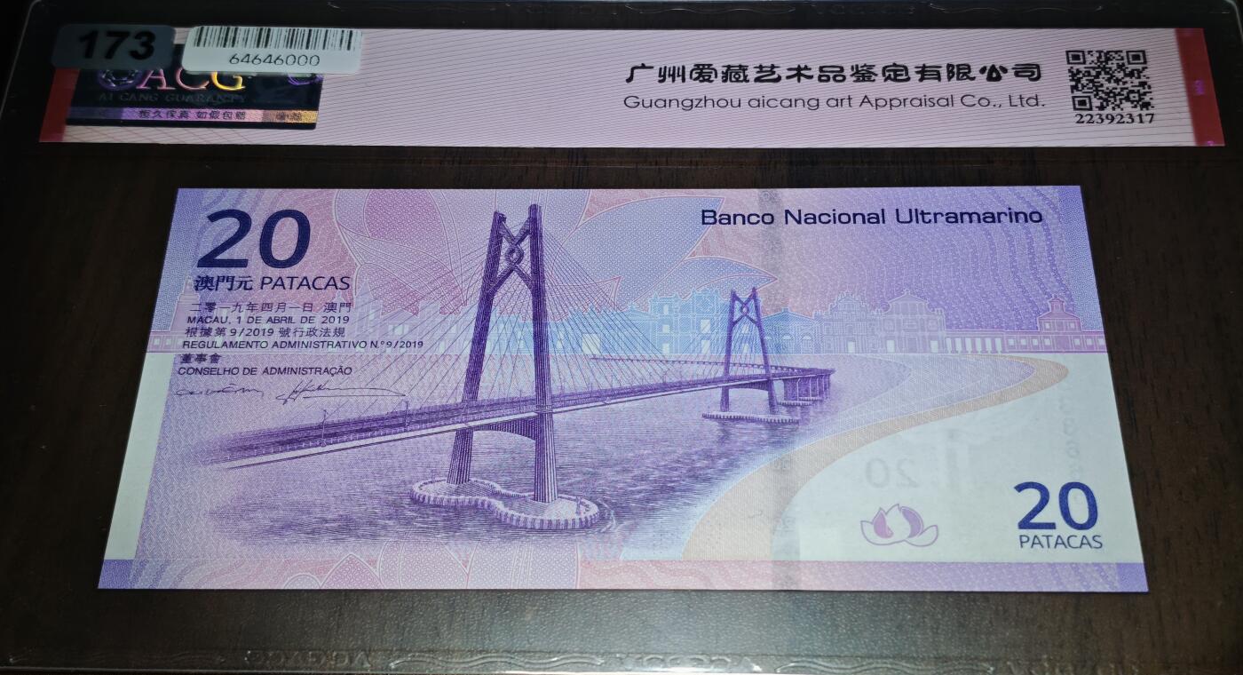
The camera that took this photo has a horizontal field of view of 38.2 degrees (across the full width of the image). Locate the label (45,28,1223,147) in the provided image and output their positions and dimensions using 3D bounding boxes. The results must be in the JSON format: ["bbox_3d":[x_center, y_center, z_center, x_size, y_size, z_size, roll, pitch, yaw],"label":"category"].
[{"bbox_3d":[0.001,-0.042,0.298,0.193,0.001,0.026,0,55,2],"label":"label"}]

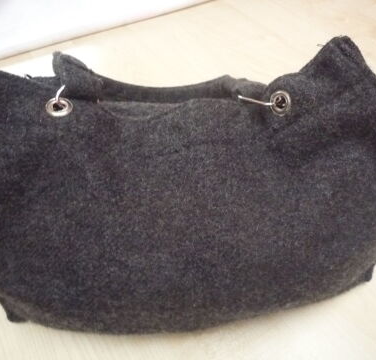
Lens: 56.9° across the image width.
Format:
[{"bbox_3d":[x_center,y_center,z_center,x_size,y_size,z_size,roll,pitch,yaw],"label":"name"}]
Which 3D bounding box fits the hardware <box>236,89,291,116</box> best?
[{"bbox_3d":[0.067,-0.067,0.300,0.047,0.014,0.024,3,86,15],"label":"hardware"}]

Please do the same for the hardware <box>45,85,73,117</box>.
[{"bbox_3d":[-0.108,-0.066,0.288,0.022,0.013,0.028,1,73,-6],"label":"hardware"}]

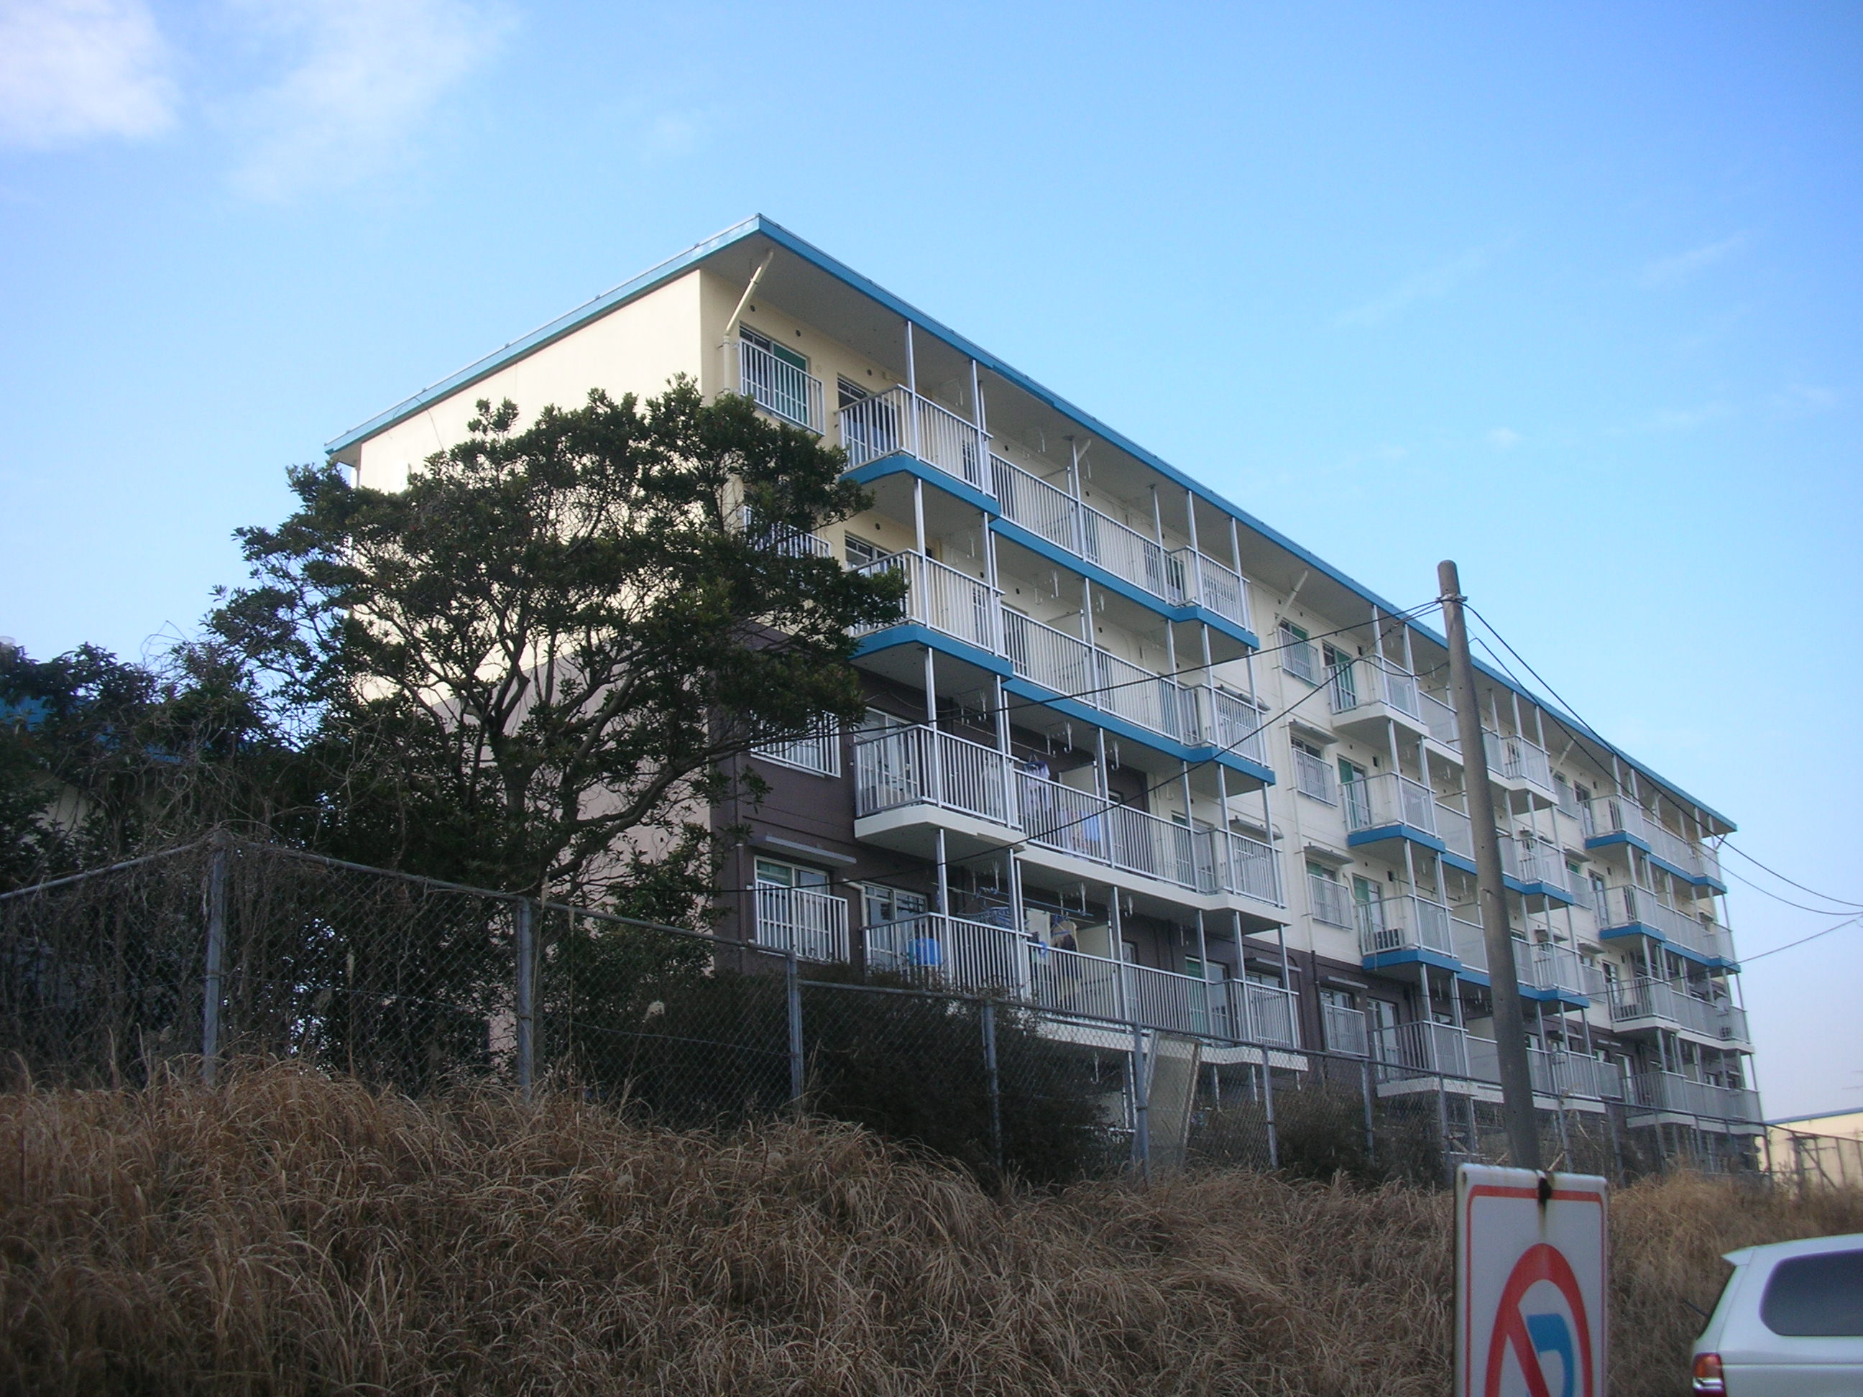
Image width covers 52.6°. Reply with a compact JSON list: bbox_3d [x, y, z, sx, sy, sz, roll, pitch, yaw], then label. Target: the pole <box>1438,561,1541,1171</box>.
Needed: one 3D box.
[{"bbox_3d":[4.281,1.902,14.234,0.230,6.300,0.230,-7,-18,16],"label":"pole"}]

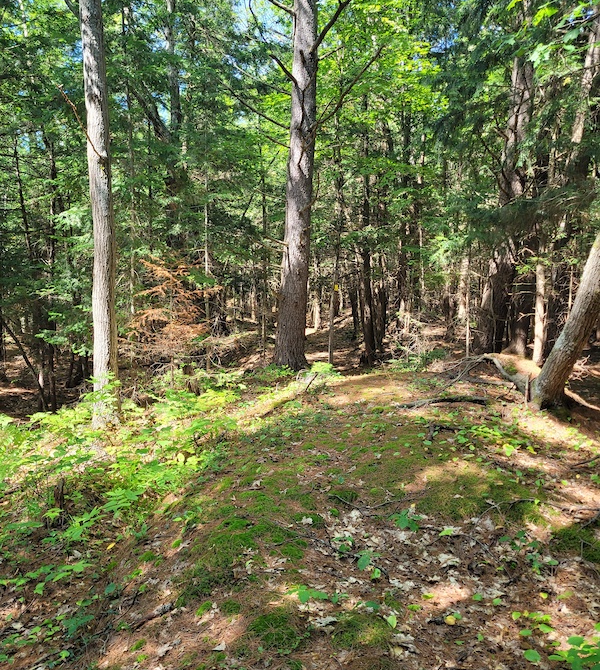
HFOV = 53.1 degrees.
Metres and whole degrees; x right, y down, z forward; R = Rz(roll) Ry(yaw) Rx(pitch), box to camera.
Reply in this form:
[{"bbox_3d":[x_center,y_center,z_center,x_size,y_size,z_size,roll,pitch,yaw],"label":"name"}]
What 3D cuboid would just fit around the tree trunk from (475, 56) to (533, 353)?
[{"bbox_3d":[3.360,-2.100,9.980,0.750,4.860,0.600,2,7,17],"label":"tree trunk"}]

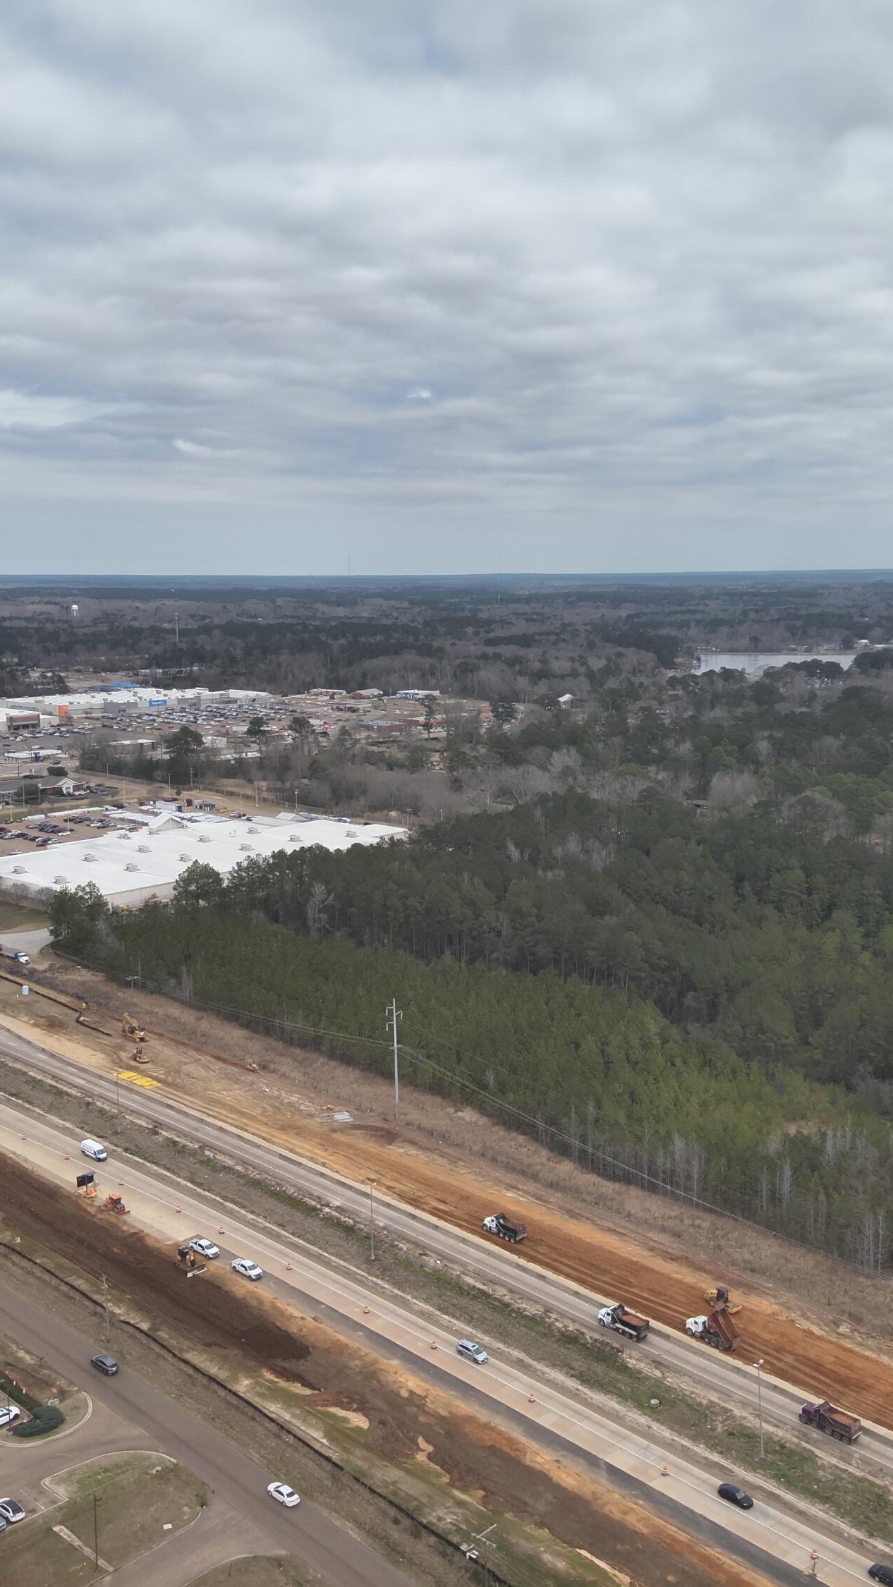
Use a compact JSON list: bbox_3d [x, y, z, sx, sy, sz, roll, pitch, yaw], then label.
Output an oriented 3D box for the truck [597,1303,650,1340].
[{"bbox_3d":[26.841,79.886,222.004,2.600,3.300,8.295,-8,12,-43],"label":"truck"}]

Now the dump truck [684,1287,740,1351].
[{"bbox_3d":[39.937,79.163,219.991,2.700,6.200,8.033,-8,12,-41],"label":"dump truck"}]

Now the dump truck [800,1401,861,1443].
[{"bbox_3d":[52.418,85.595,200.416,2.600,3.300,8.119,-8,12,-43],"label":"dump truck"}]

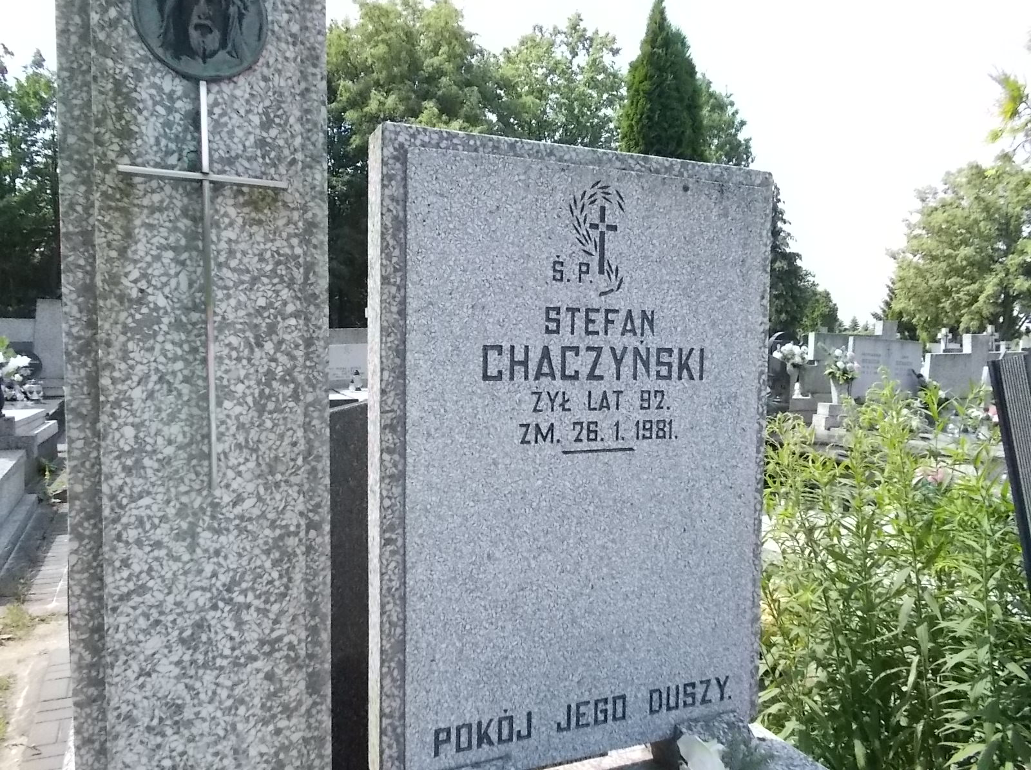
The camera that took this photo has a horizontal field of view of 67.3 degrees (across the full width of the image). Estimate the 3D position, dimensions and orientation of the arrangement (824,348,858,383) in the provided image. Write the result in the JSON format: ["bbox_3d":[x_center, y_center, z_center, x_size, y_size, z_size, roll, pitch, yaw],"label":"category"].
[{"bbox_3d":[3.576,-0.217,8.500,0.380,0.400,0.340,-1,3,-25],"label":"arrangement"}]

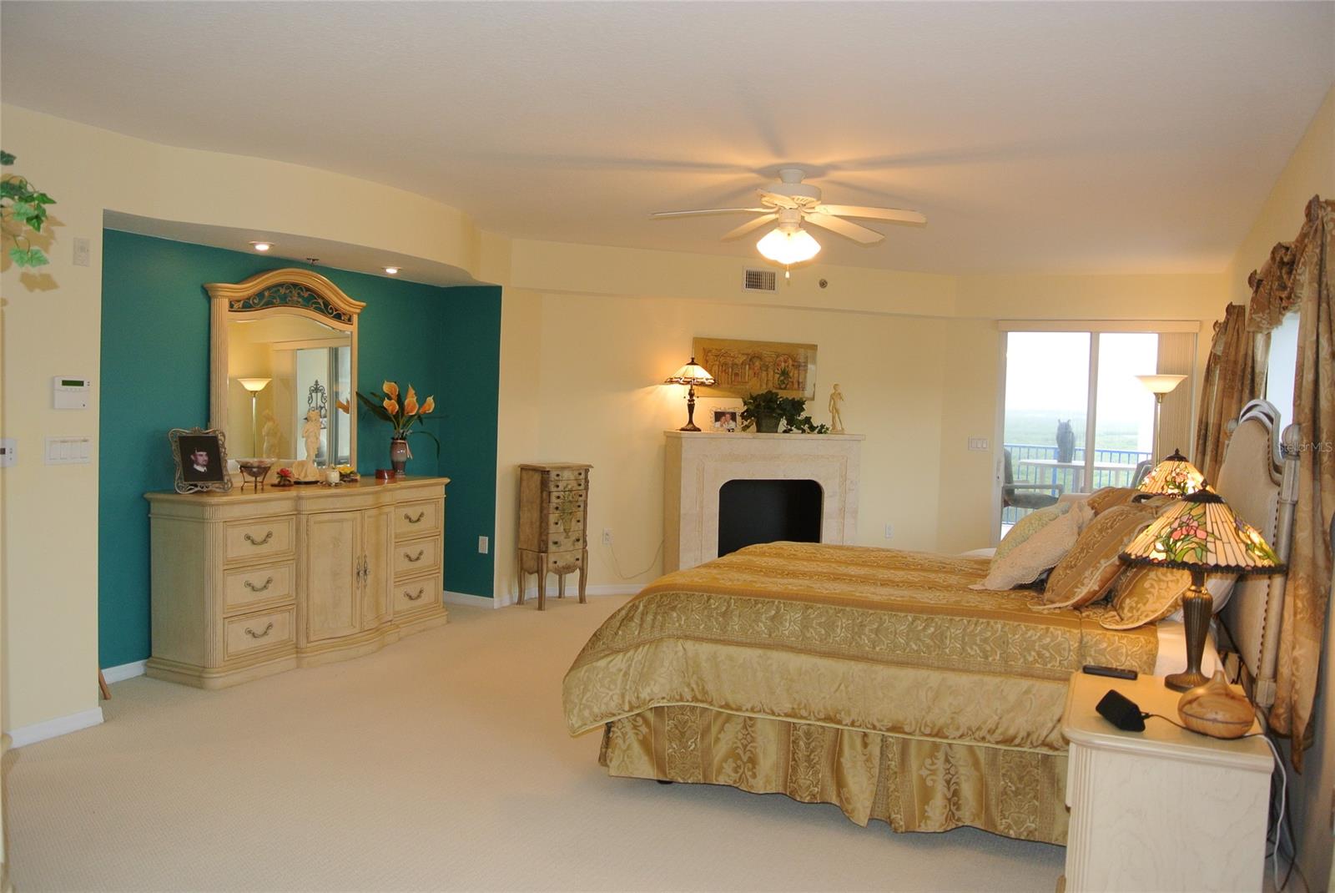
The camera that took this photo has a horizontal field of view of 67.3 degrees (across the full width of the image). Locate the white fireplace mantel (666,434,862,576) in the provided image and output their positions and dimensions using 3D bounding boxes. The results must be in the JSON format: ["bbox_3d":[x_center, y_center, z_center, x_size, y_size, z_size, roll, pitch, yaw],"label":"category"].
[{"bbox_3d":[0.740,0.517,7.695,1.511,1.244,0.378,1,3,-21],"label":"white fireplace mantel"}]

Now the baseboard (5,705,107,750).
[{"bbox_3d":[-2.574,1.180,4.214,0.018,0.068,0.405,3,3,27],"label":"baseboard"}]

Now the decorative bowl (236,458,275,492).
[{"bbox_3d":[-2.194,0.156,5.325,0.210,0.185,0.210,2,3,0],"label":"decorative bowl"}]

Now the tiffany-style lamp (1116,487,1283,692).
[{"bbox_3d":[1.605,0.421,3.031,0.491,0.589,0.491,3,3,20],"label":"tiffany-style lamp"}]

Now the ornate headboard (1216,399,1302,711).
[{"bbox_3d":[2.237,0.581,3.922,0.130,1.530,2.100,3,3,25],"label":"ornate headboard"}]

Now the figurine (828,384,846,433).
[{"bbox_3d":[1.365,-0.302,8.074,0.135,0.410,0.120,1,3,-19],"label":"figurine"}]

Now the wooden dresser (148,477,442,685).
[{"bbox_3d":[-1.956,0.686,5.703,0.573,0.942,1.800,3,3,28],"label":"wooden dresser"}]

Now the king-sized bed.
[{"bbox_3d":[1.206,0.548,4.396,2.480,1.580,2.140,3,3,25],"label":"king-sized bed"}]

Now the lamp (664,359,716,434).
[{"bbox_3d":[0.171,-0.386,7.427,0.383,0.548,0.383,2,3,0],"label":"lamp"}]

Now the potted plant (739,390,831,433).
[{"bbox_3d":[0.935,-0.268,7.915,0.640,0.340,0.330,1,3,-19],"label":"potted plant"}]

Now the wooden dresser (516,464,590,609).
[{"bbox_3d":[-0.829,0.650,7.313,0.330,1.010,0.460,4,3,43],"label":"wooden dresser"}]

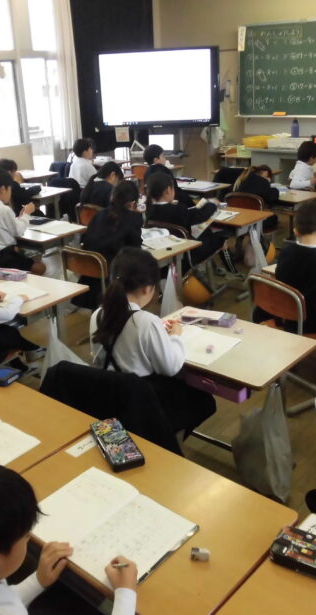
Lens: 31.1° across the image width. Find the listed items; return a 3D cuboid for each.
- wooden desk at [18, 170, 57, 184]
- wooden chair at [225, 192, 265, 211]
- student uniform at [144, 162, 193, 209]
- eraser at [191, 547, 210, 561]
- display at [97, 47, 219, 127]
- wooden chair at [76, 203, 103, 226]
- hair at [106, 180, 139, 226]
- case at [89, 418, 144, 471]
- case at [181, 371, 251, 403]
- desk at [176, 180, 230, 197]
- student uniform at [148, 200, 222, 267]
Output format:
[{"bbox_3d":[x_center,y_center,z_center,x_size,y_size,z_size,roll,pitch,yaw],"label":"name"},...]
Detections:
[{"bbox_3d":[-1.494,-1.242,6.533,0.650,0.580,0.450,16,28,37],"label":"wooden desk"},{"bbox_3d":[0.803,-0.665,4.827,0.370,0.630,0.420,15,27,35],"label":"wooden chair"},{"bbox_3d":[0.106,-1.076,5.269,0.360,0.500,0.380,16,28,37],"label":"student uniform"},{"bbox_3d":[0.095,0.549,1.262,0.037,0.020,0.016,0,22,4],"label":"eraser"},{"bbox_3d":[-0.013,-2.715,7.025,1.530,0.910,0.090,5,24,17],"label":"display"},{"bbox_3d":[-0.389,-0.573,4.773,0.360,0.620,0.400,14,27,36],"label":"wooden chair"},{"bbox_3d":[-0.194,-0.610,3.280,0.180,0.270,0.200,17,29,39],"label":"hair"},{"bbox_3d":[-0.119,0.394,1.647,0.084,0.028,0.216,-11,24,-21],"label":"case"},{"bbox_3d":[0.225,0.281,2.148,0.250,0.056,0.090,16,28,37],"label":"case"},{"bbox_3d":[0.352,-0.938,5.680,0.642,0.570,0.438,17,29,39],"label":"desk"},{"bbox_3d":[0.211,-0.540,4.067,0.400,0.460,0.580,16,28,37],"label":"student uniform"}]

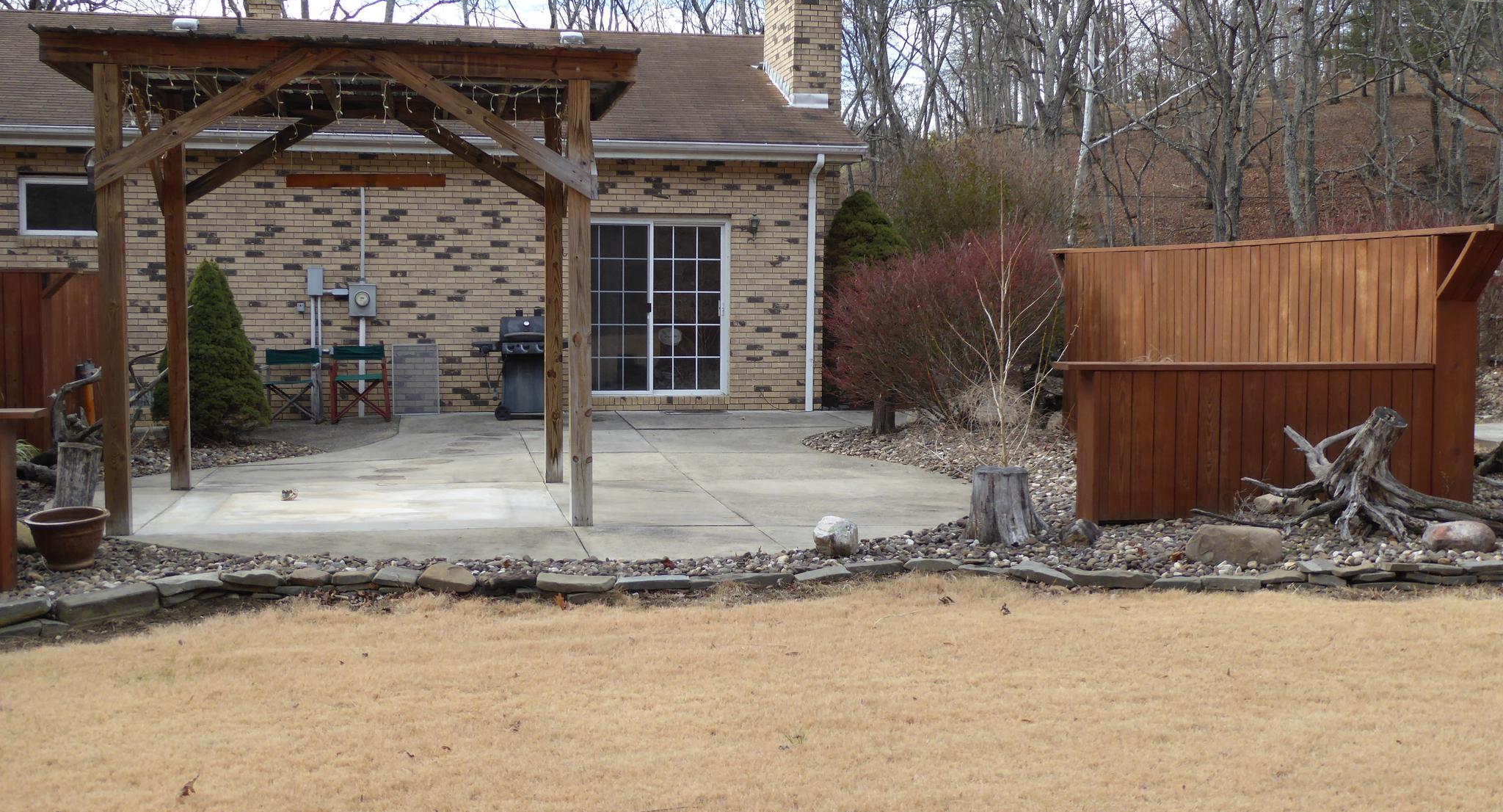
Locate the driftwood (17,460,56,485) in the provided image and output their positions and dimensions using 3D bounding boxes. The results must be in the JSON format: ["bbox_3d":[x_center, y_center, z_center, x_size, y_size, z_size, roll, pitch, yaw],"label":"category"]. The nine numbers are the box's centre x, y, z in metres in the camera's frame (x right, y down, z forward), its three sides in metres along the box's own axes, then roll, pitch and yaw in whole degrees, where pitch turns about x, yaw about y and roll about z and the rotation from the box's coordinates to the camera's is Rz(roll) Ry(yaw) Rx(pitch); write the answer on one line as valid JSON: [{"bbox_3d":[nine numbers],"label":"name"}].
[{"bbox_3d":[-5.528,0.527,13.100,0.500,0.170,0.180,2,3,32],"label":"driftwood"}]

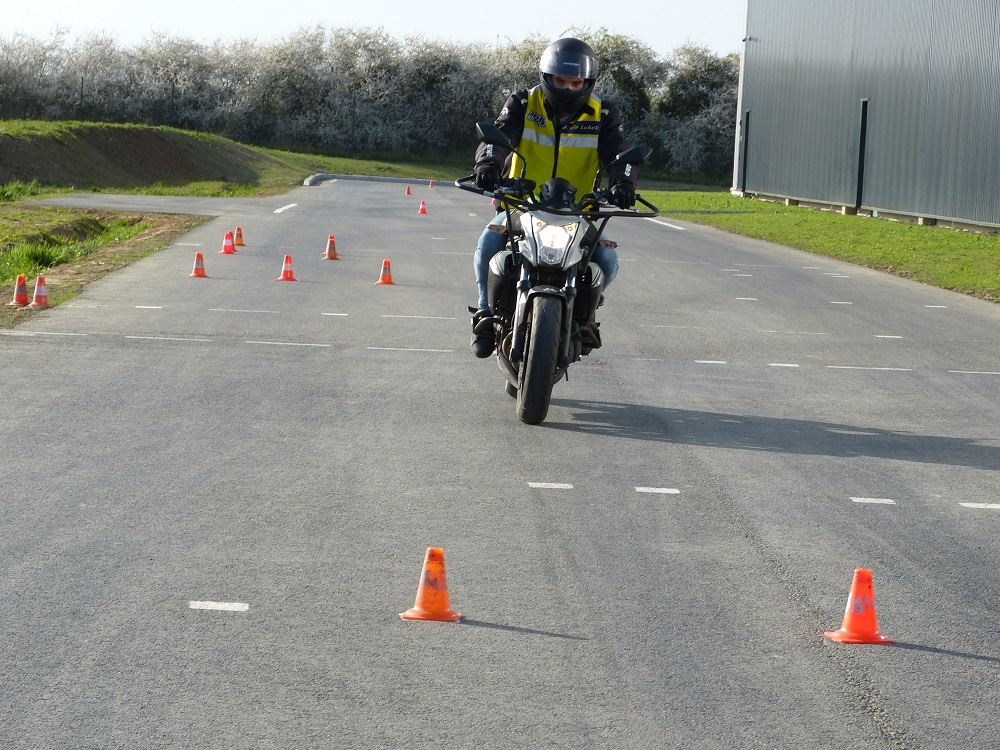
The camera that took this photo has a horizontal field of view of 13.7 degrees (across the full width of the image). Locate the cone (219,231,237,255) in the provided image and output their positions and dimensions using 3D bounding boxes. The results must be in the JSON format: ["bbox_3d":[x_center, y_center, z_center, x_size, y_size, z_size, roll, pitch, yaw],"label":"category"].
[{"bbox_3d":[-2.516,-1.220,38.464,0.153,0.194,0.153,2,4,-5],"label":"cone"}]

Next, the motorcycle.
[{"bbox_3d":[0.206,-0.472,19.630,0.940,1.300,2.110,7,4,-2],"label":"motorcycle"}]

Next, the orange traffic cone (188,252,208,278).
[{"bbox_3d":[-2.344,-0.859,32.362,0.153,0.194,0.153,2,4,-5],"label":"orange traffic cone"}]

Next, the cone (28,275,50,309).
[{"bbox_3d":[-2.997,-0.546,27.218,0.153,0.194,0.153,2,4,-5],"label":"cone"}]

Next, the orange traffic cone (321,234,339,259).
[{"bbox_3d":[-1.550,-1.182,38.591,0.153,0.194,0.153,2,4,-5],"label":"orange traffic cone"}]

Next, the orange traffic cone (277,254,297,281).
[{"bbox_3d":[-1.635,-0.828,32.084,0.153,0.194,0.153,1,4,-20],"label":"orange traffic cone"}]

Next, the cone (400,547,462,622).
[{"bbox_3d":[-0.188,0.585,11.728,0.153,0.194,0.153,3,4,8],"label":"cone"}]

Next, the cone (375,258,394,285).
[{"bbox_3d":[-0.889,-0.807,32.493,0.153,0.194,0.153,2,4,-5],"label":"cone"}]

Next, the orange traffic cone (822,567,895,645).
[{"bbox_3d":[1.013,0.641,11.663,0.153,0.194,0.153,1,4,-21],"label":"orange traffic cone"}]

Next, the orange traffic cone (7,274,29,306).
[{"bbox_3d":[-3.172,-0.562,27.458,0.153,0.194,0.153,2,4,-5],"label":"orange traffic cone"}]

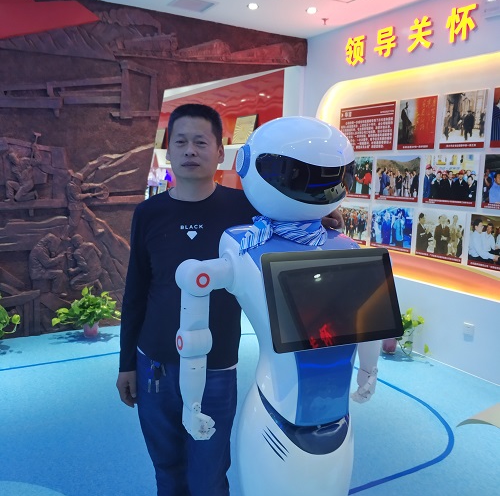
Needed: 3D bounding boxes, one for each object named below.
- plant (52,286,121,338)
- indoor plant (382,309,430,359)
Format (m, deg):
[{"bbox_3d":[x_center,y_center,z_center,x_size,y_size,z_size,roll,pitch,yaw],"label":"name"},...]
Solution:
[{"bbox_3d":[-1.399,0.541,4.482,0.570,0.440,0.450,-3,9,-30],"label":"plant"},{"bbox_3d":[1.209,0.663,4.298,0.500,0.410,0.460,-3,9,-30],"label":"indoor plant"}]

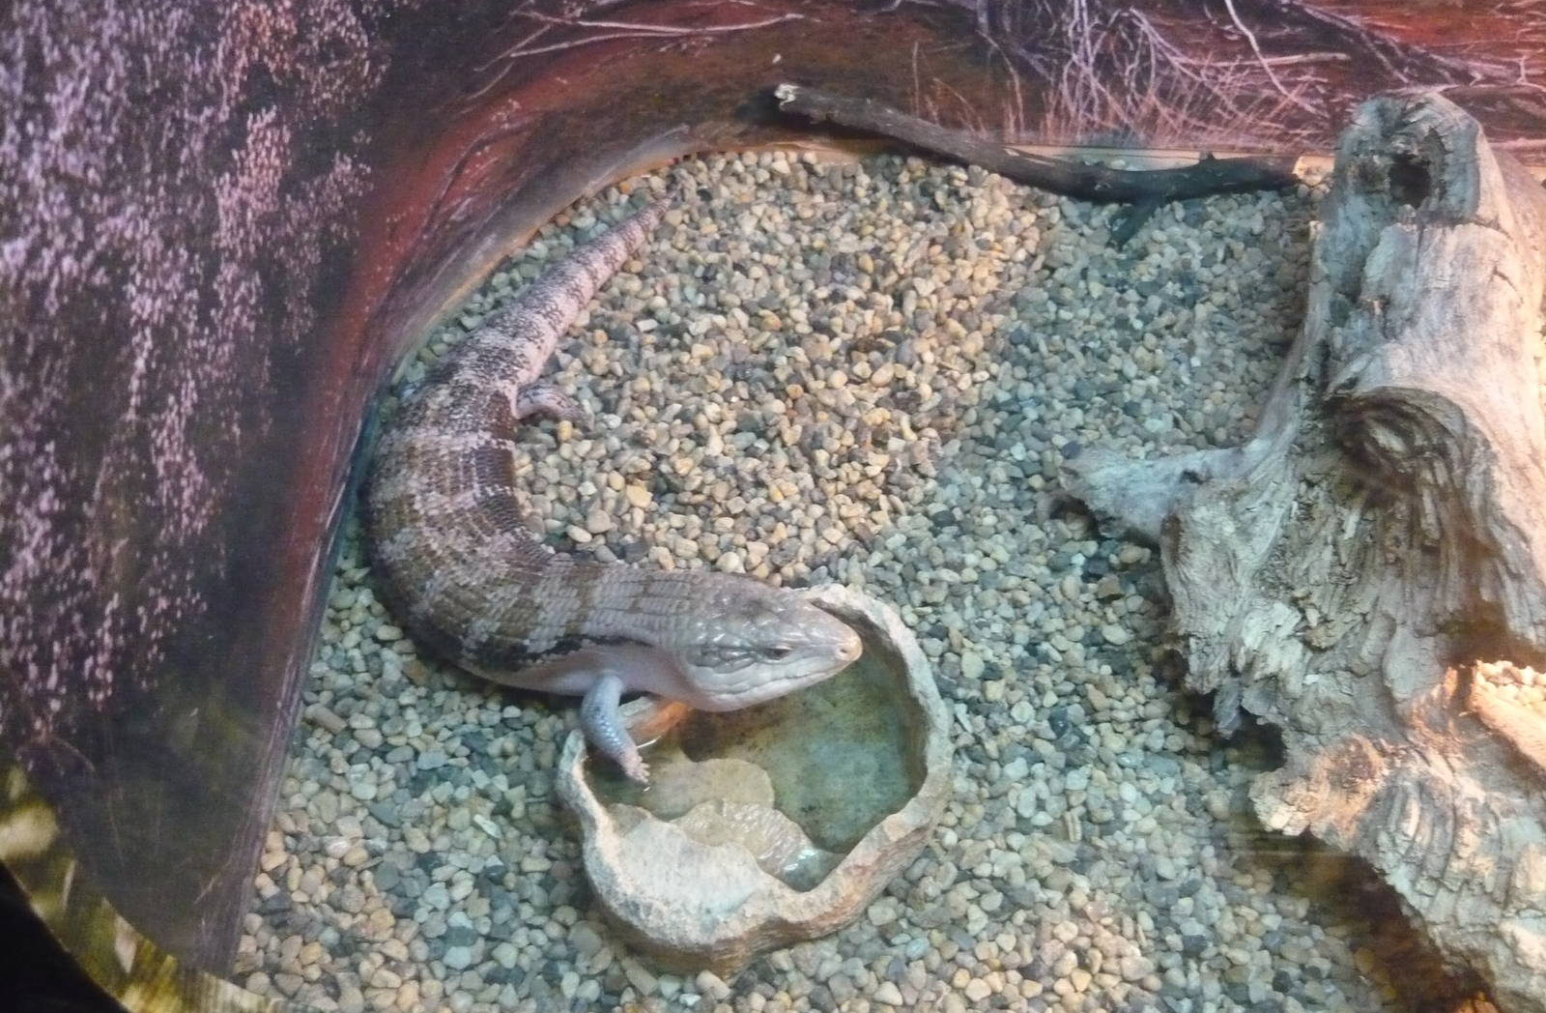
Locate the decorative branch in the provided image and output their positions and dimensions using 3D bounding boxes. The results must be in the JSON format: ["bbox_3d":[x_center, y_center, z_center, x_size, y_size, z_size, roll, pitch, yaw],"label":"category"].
[{"bbox_3d":[0.167,-0.211,0.896,0.336,0.060,0.074,1,48,1],"label":"decorative branch"}]

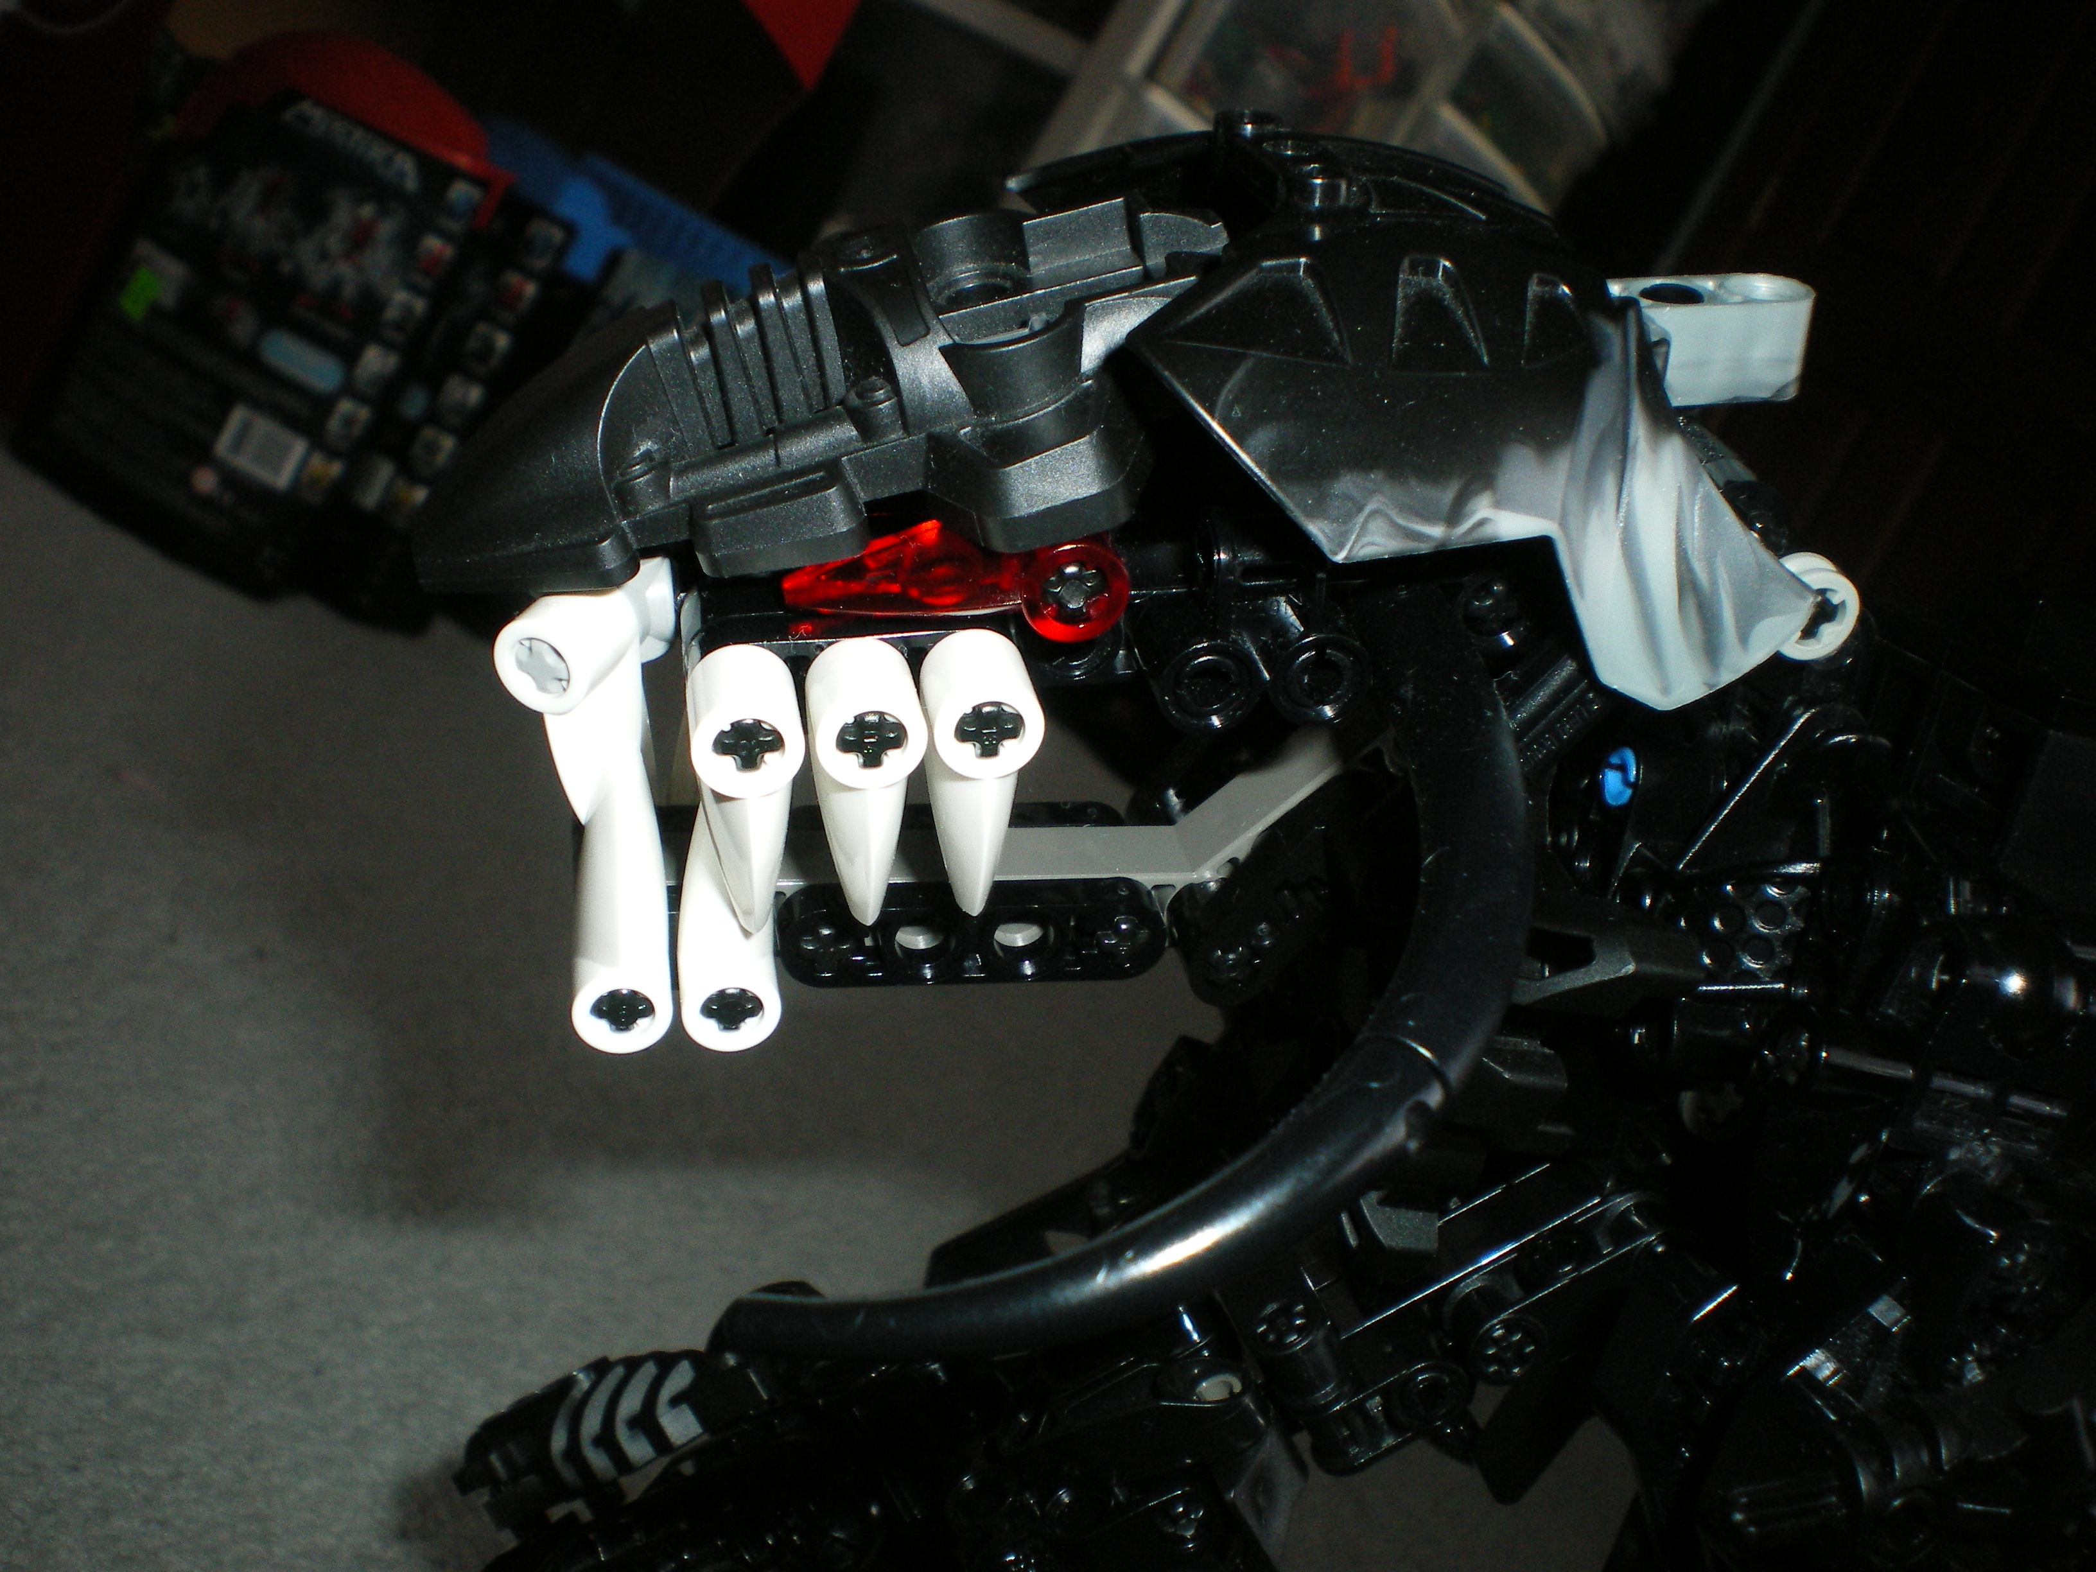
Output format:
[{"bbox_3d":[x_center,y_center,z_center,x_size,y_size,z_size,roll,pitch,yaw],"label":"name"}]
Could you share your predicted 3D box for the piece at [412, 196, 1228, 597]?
[{"bbox_3d":[-0.015,-0.028,0.151,0.063,0.019,0.024,-16,49,-7],"label":"piece"}]

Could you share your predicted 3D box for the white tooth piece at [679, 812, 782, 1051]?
[{"bbox_3d":[-0.024,0.008,0.162,0.007,0.023,0.008,-1,32,-12],"label":"white tooth piece"}]

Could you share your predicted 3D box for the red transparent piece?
[{"bbox_3d":[-0.007,-0.015,0.149,0.023,0.007,0.008,-2,32,-12],"label":"red transparent piece"}]

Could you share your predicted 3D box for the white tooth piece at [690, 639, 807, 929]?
[{"bbox_3d":[-0.020,0.002,0.149,0.007,0.023,0.008,-5,33,-10],"label":"white tooth piece"}]

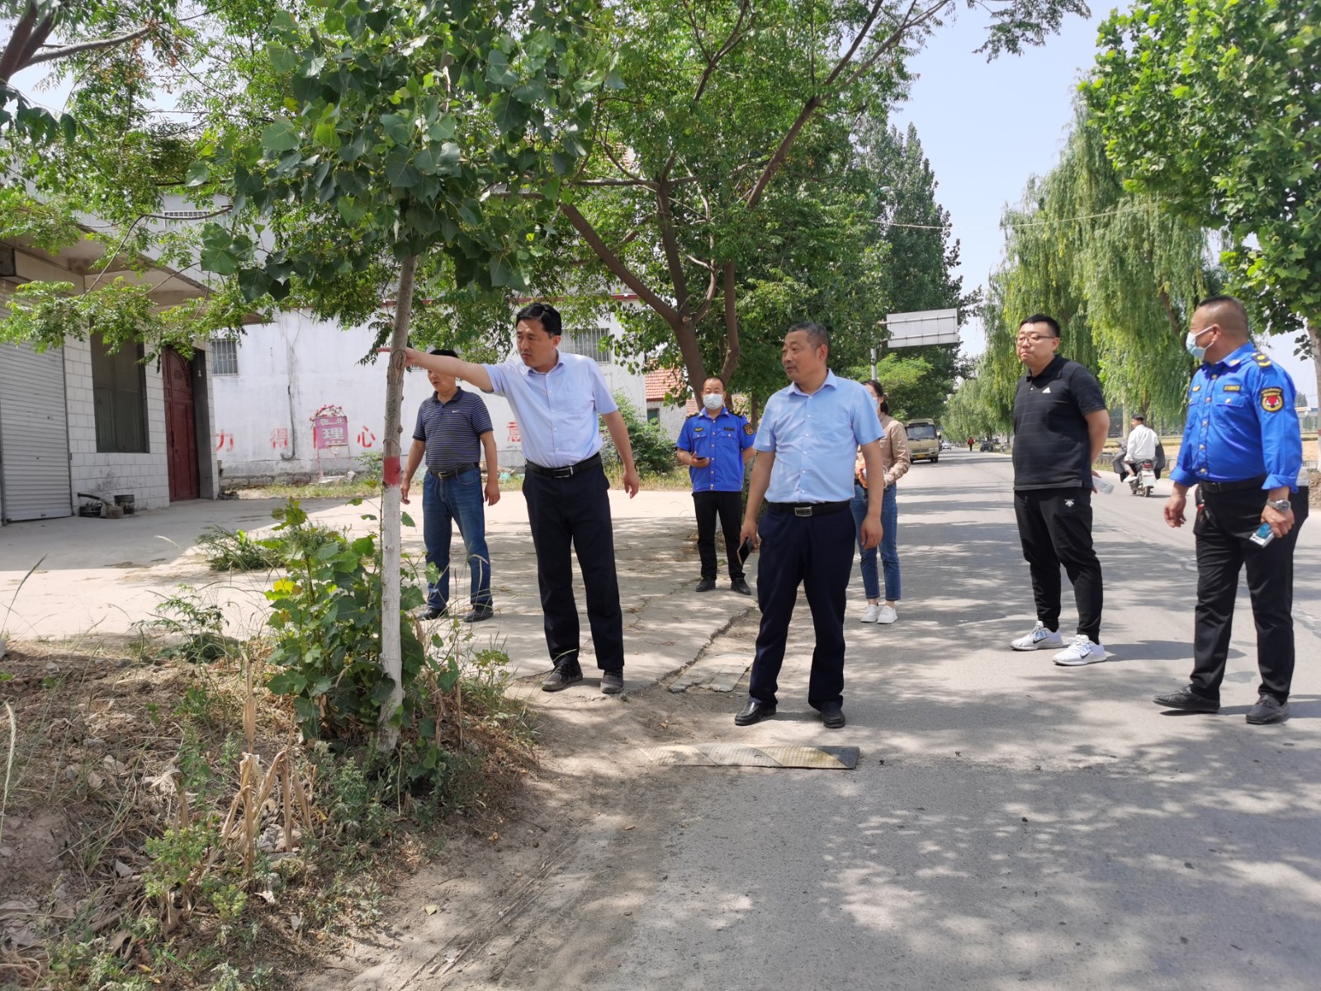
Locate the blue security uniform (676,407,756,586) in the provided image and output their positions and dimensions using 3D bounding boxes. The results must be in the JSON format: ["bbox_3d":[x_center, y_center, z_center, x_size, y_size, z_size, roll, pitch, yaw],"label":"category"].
[{"bbox_3d":[0.440,0.004,8.130,0.600,1.400,0.330,-1,3,10],"label":"blue security uniform"}]

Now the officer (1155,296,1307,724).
[{"bbox_3d":[2.426,0.055,4.360,0.470,1.730,0.560,-3,3,-22],"label":"officer"}]

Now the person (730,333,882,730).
[{"bbox_3d":[0.644,0.122,4.420,0.600,1.700,0.380,-1,3,17],"label":"person"}]

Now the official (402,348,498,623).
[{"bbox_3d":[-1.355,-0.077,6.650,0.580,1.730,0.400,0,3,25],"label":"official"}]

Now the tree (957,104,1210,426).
[{"bbox_3d":[14.047,-7.475,34.000,7.500,11.300,7.500,-2,3,0],"label":"tree"}]

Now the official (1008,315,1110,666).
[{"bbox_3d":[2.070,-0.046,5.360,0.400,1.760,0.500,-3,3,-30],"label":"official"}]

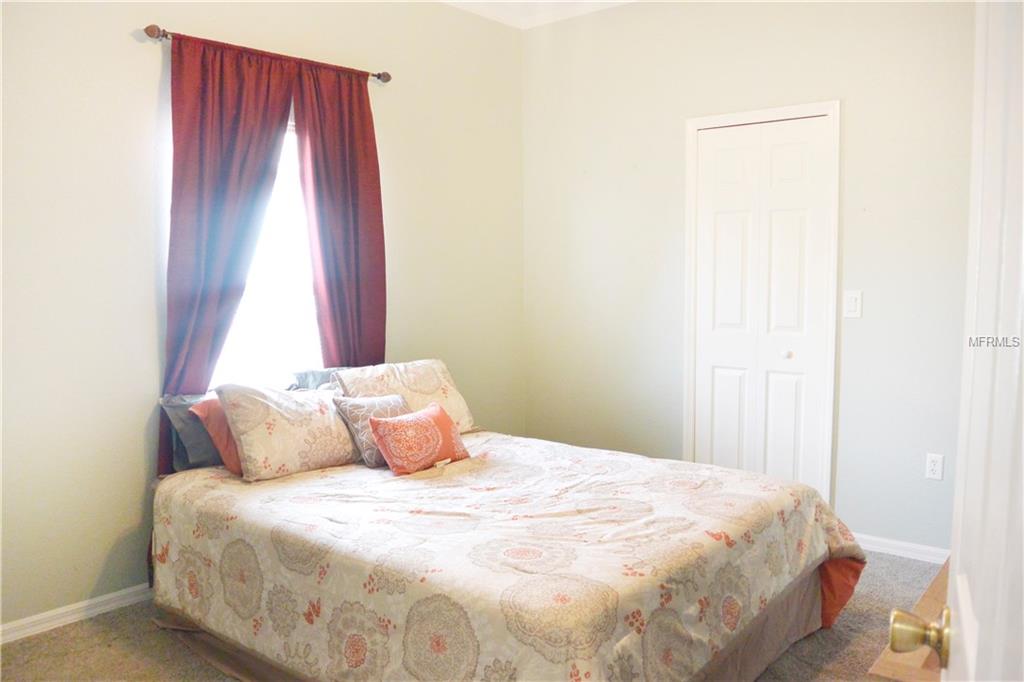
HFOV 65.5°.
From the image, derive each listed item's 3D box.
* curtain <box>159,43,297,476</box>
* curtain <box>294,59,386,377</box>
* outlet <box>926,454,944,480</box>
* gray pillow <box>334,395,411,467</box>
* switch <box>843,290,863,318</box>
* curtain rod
[{"bbox_3d":[-1.219,-0.168,3.415,0.120,2.170,0.760,4,8,42],"label":"curtain"},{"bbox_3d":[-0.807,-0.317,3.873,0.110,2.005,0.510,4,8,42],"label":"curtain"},{"bbox_3d":[1.870,0.558,3.522,0.070,0.114,0.010,4,8,42],"label":"outlet"},{"bbox_3d":[-0.553,0.360,3.461,0.400,0.400,0.150,-2,-40,-51],"label":"gray pillow"},{"bbox_3d":[1.583,-0.169,3.697,0.078,0.125,0.012,4,8,42],"label":"switch"},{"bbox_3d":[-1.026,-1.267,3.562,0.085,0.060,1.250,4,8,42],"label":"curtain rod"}]

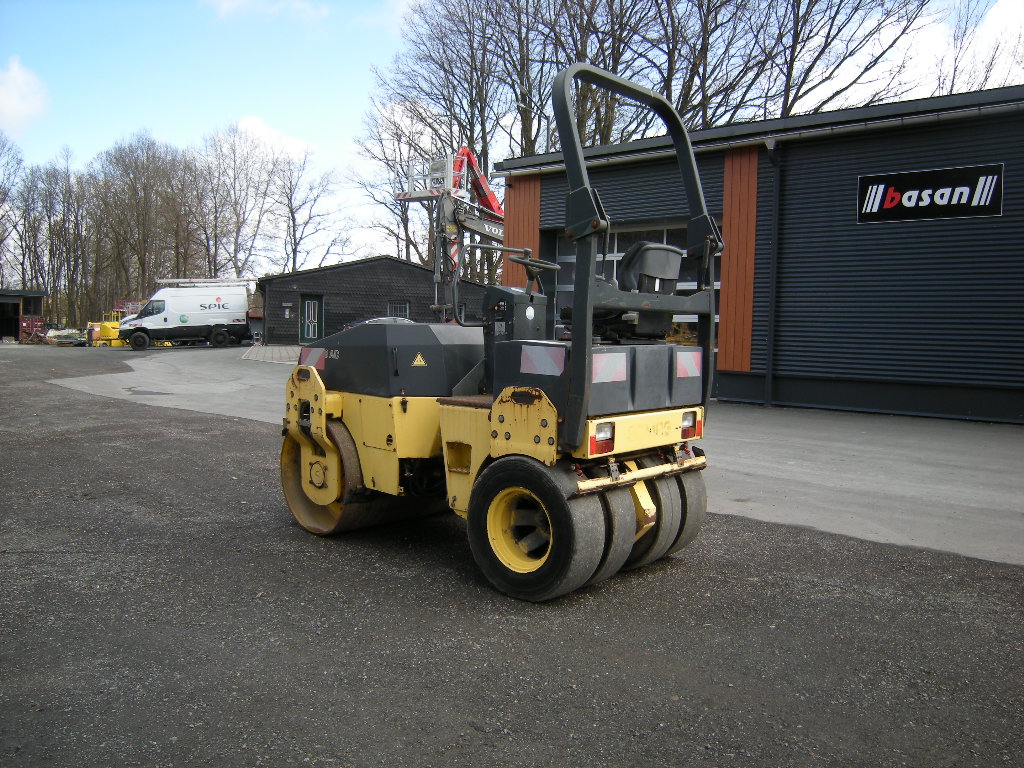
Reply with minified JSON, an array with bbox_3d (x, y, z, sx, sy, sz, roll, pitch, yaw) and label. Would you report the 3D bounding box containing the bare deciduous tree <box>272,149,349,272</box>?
[{"bbox_3d":[-13.380,-9.396,55.000,5.200,12.700,5.200,1,5,0],"label":"bare deciduous tree"}]

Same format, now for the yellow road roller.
[{"bbox_3d":[-0.197,-0.316,5.202,2.684,2.684,1.360,5,6,43],"label":"yellow road roller"}]

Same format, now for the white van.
[{"bbox_3d":[-16.074,-3.229,40.410,5.800,2.950,2.100,-4,6,-25],"label":"white van"}]

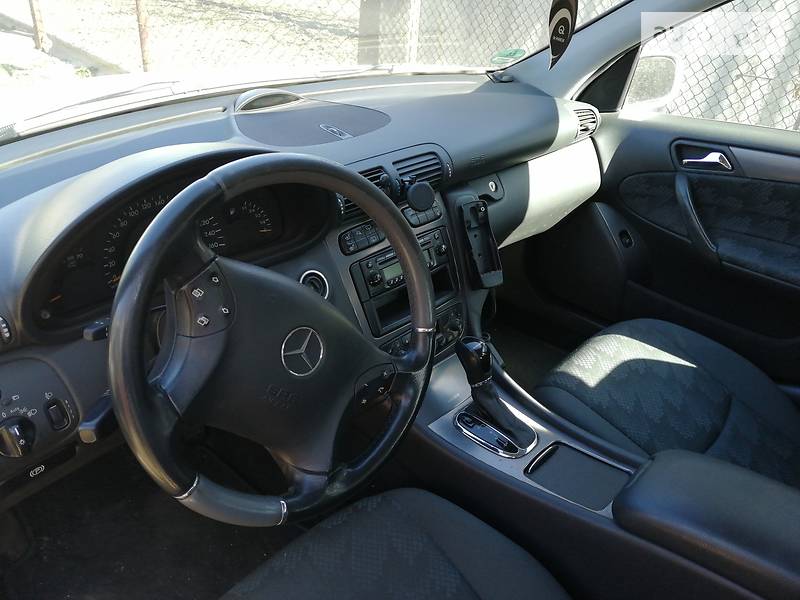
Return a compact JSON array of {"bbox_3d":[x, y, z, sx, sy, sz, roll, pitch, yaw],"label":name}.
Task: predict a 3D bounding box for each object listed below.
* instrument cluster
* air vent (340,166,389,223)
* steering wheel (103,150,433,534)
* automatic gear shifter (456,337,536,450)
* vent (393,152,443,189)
[{"bbox_3d":[-0.295,-0.074,0.800,0.350,0.135,0.060,-25,21,-38],"label":"instrument cluster"},{"bbox_3d":[-0.064,-0.168,0.976,0.103,0.066,0.040,-25,21,-38],"label":"air vent"},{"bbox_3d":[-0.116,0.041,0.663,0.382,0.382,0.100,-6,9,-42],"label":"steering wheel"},{"bbox_3d":[0.157,0.148,0.991,0.080,0.155,0.135,-25,41,-38],"label":"automatic gear shifter"},{"bbox_3d":[0.022,-0.208,1.050,0.105,0.066,0.040,-25,21,-38],"label":"vent"}]

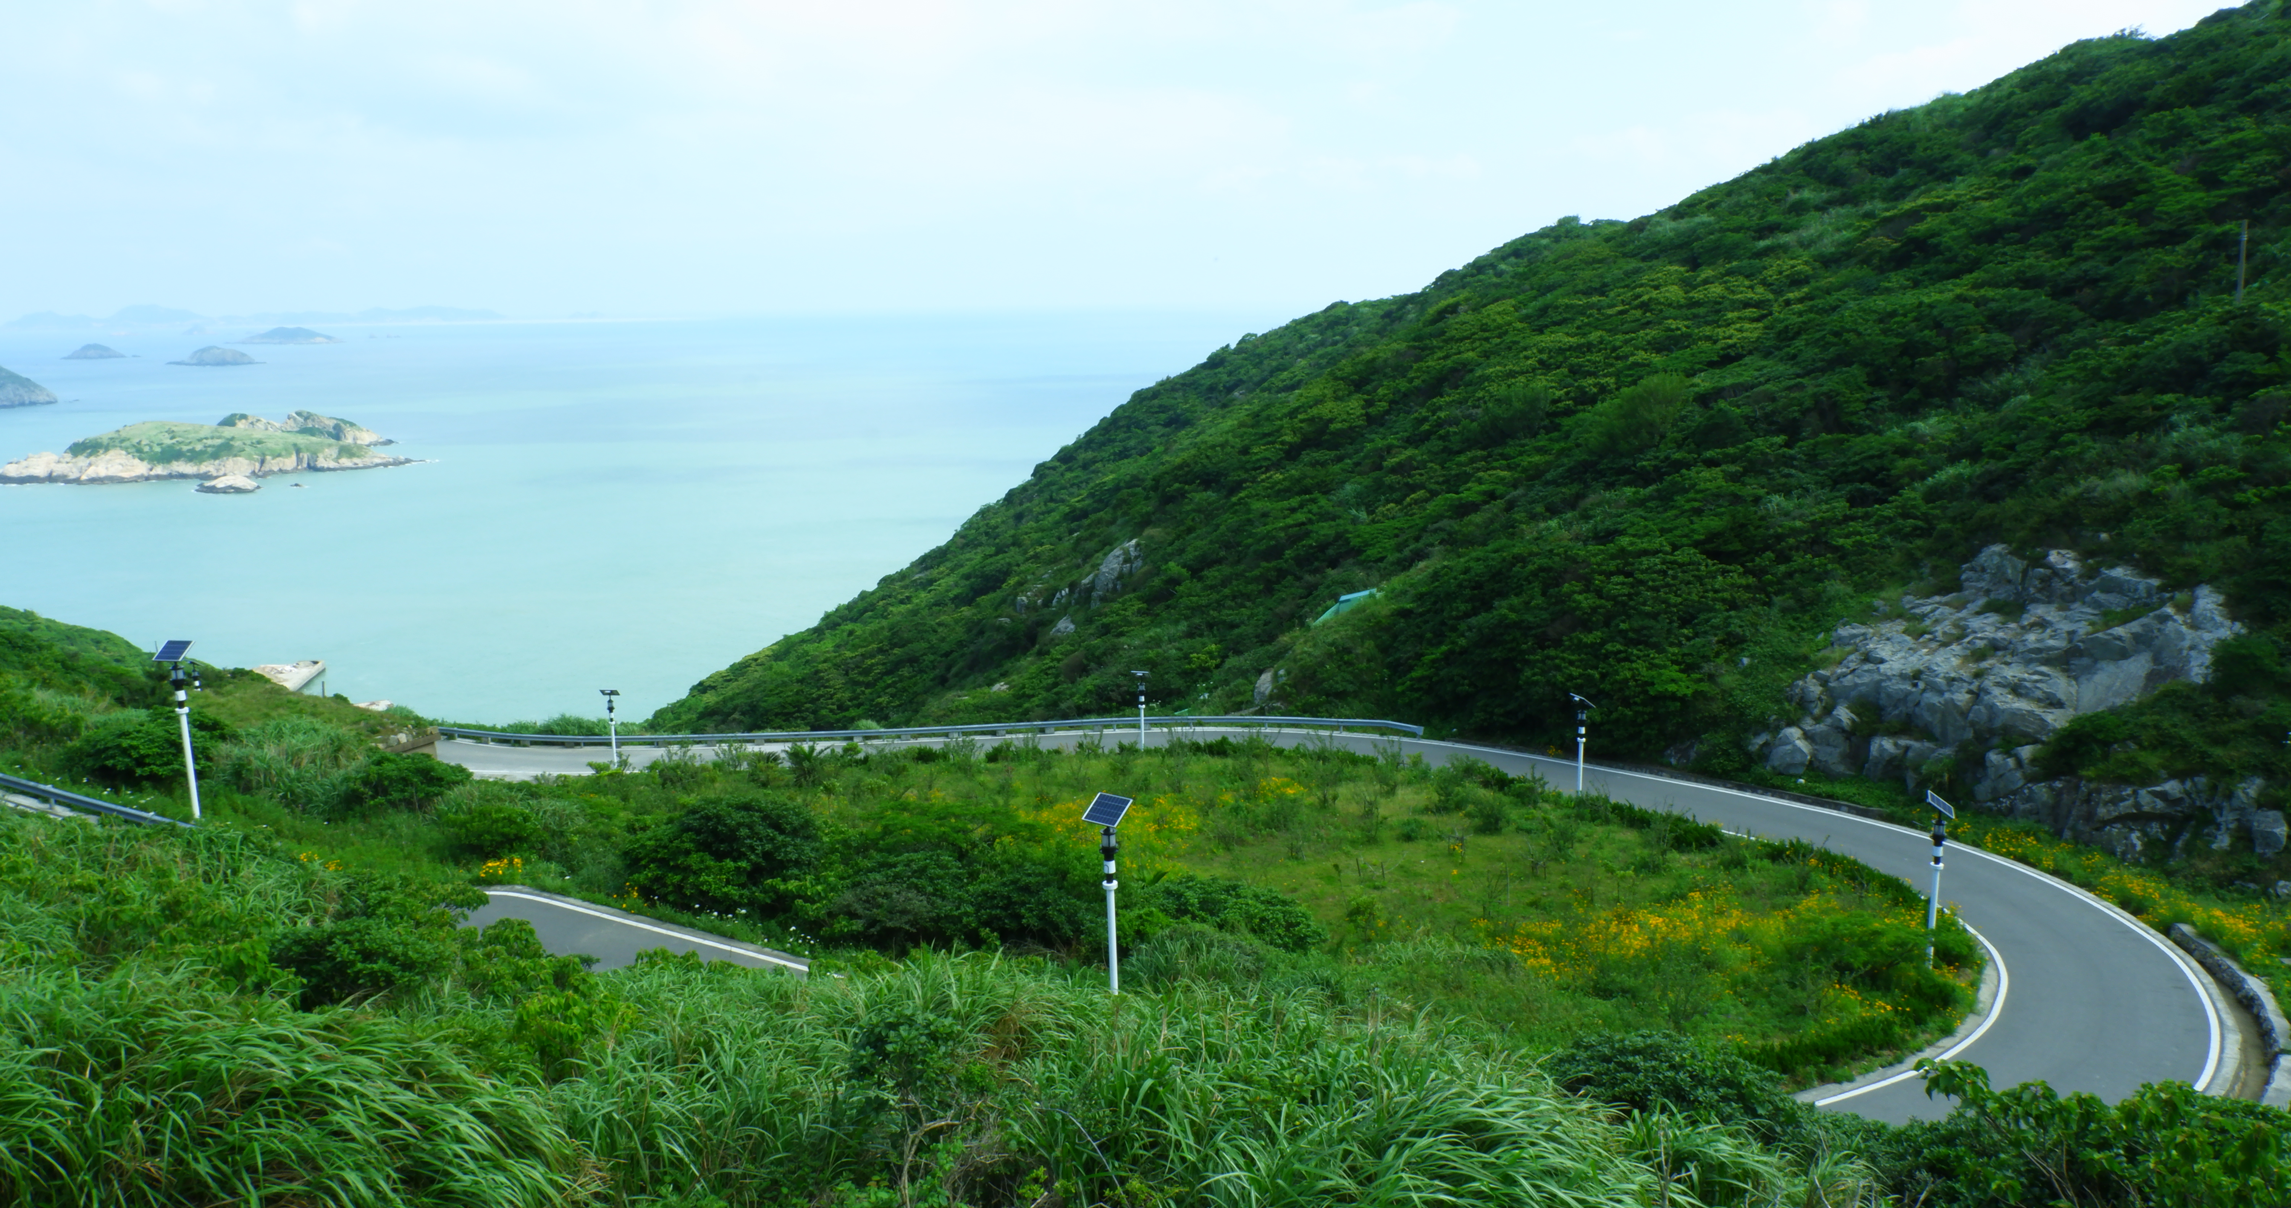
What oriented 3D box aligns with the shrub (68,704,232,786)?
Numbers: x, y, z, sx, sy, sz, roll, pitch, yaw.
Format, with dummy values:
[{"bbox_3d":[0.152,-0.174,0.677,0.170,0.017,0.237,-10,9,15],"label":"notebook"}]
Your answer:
[{"bbox_3d":[-29.946,4.261,46.000,4.400,2.500,3.800,-9,13,-33],"label":"shrub"}]

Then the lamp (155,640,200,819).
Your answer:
[{"bbox_3d":[-25.276,3.418,40.239,0.870,4.850,0.680,1,11,12],"label":"lamp"}]

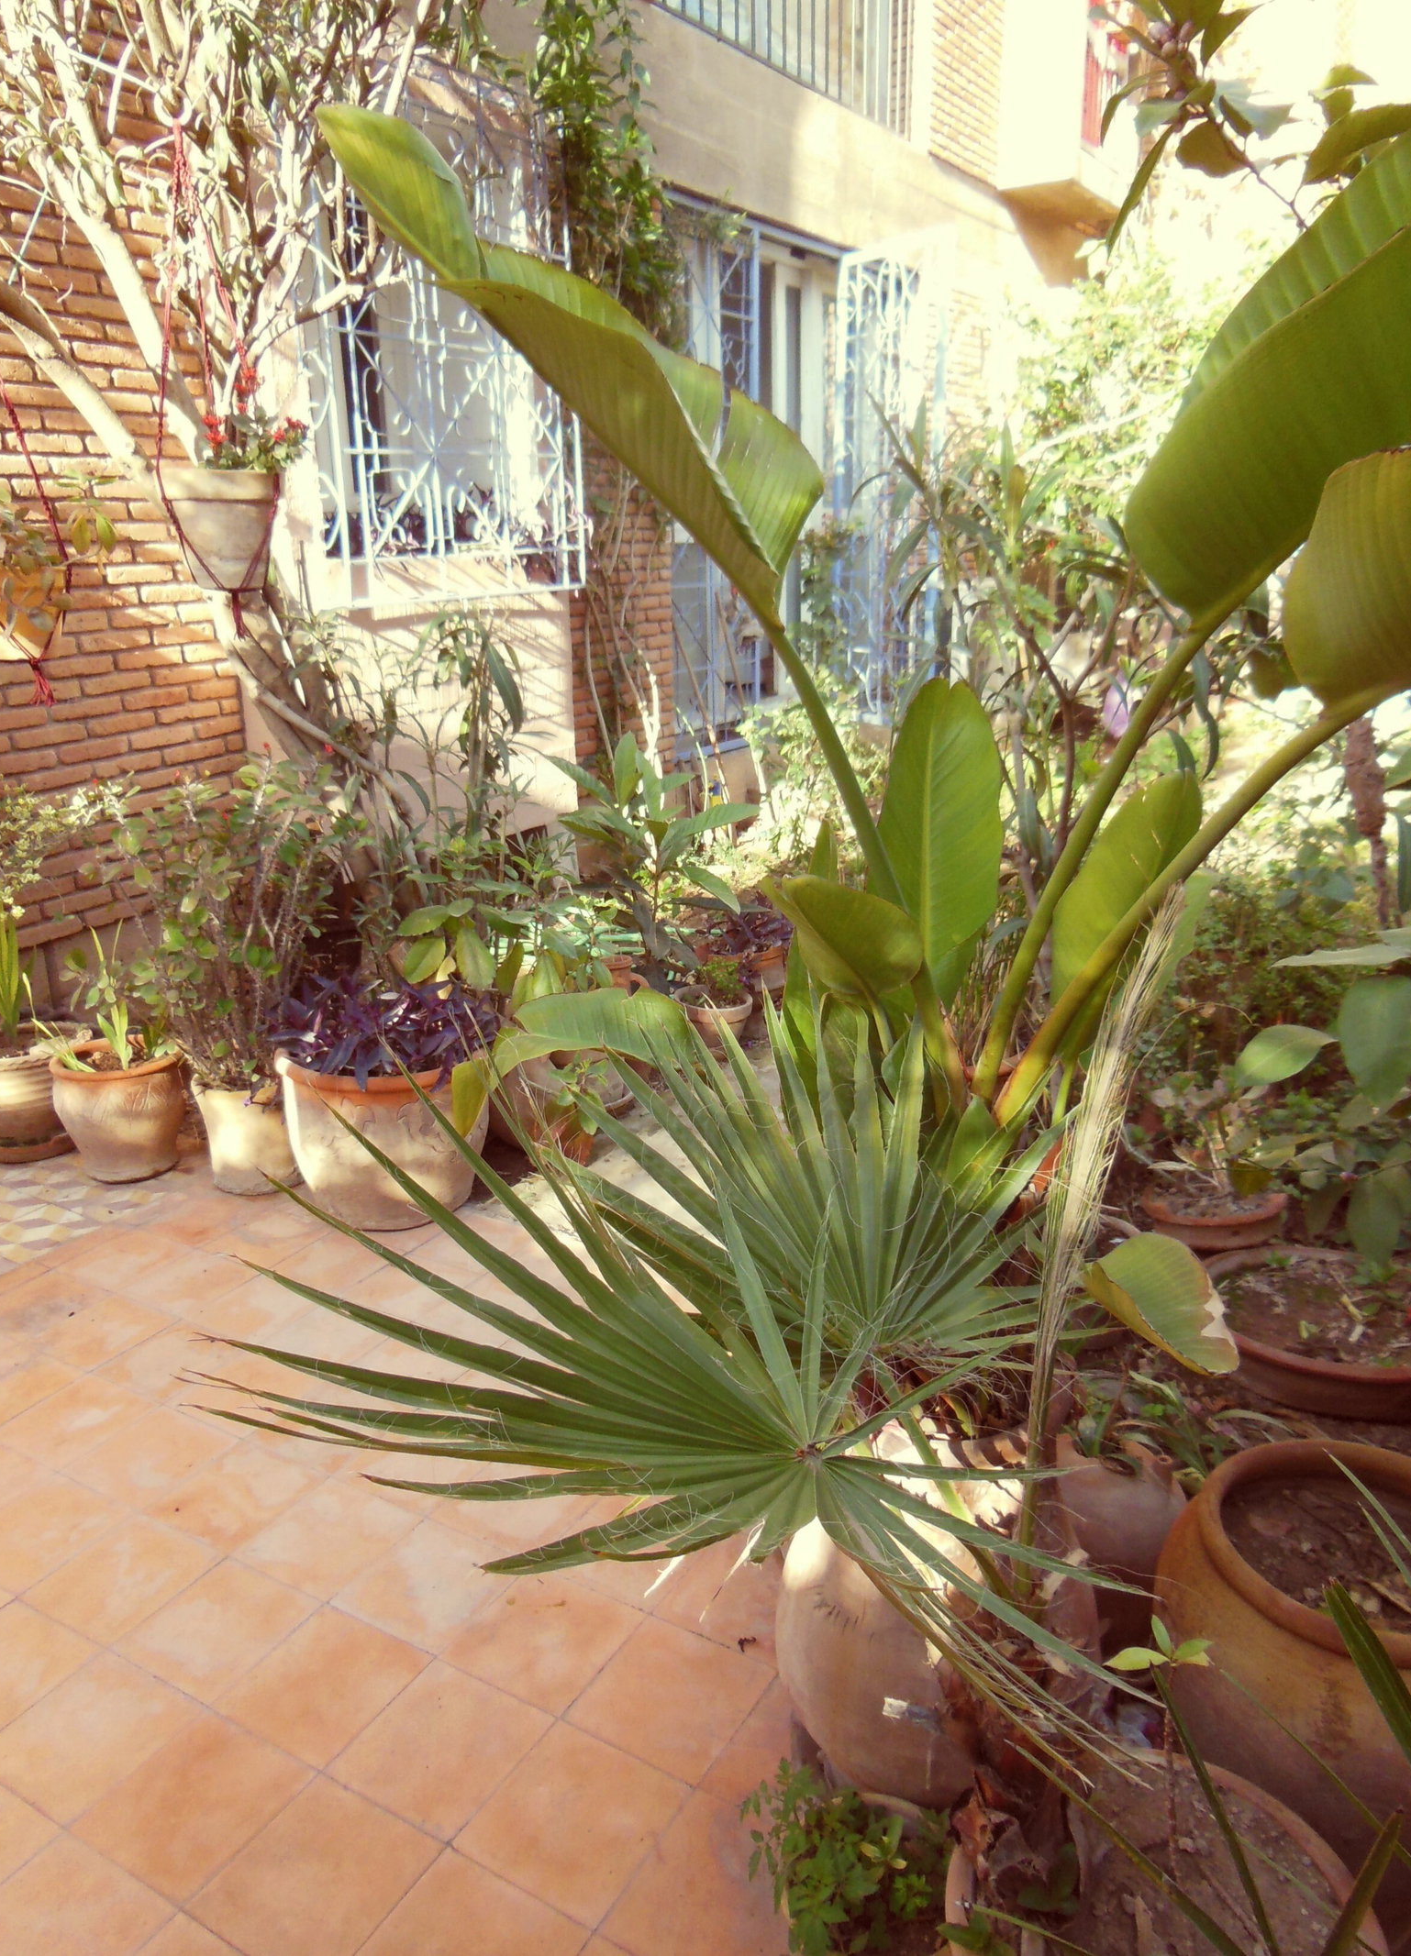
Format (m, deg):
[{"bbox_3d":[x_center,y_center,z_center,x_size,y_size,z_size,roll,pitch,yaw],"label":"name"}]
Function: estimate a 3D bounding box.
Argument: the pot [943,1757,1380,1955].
[{"bbox_3d":[0.378,0.898,1.184,0.346,0.280,0.346,-2,17,1],"label":"pot"}]

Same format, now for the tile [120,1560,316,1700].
[{"bbox_3d":[-0.655,0.883,1.909,0.200,0.015,0.200,8,21,31],"label":"tile"}]

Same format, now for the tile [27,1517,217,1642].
[{"bbox_3d":[-0.824,0.857,2.008,0.199,0.015,0.199,8,21,31],"label":"tile"}]

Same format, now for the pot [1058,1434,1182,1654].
[{"bbox_3d":[0.495,0.709,1.795,0.250,0.265,0.250,-2,17,1],"label":"pot"}]

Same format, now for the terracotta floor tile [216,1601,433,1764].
[{"bbox_3d":[-0.489,0.913,1.819,0.200,0.014,0.200,8,21,31],"label":"terracotta floor tile"}]

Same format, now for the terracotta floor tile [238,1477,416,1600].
[{"bbox_3d":[-0.549,0.824,2.065,0.199,0.015,0.199,8,21,31],"label":"terracotta floor tile"}]

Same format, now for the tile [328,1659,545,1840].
[{"bbox_3d":[-0.315,0.928,1.698,0.199,0.015,0.199,8,21,31],"label":"tile"}]

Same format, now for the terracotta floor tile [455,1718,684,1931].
[{"bbox_3d":[-0.146,0.951,1.594,0.199,0.015,0.199,8,21,31],"label":"terracotta floor tile"}]

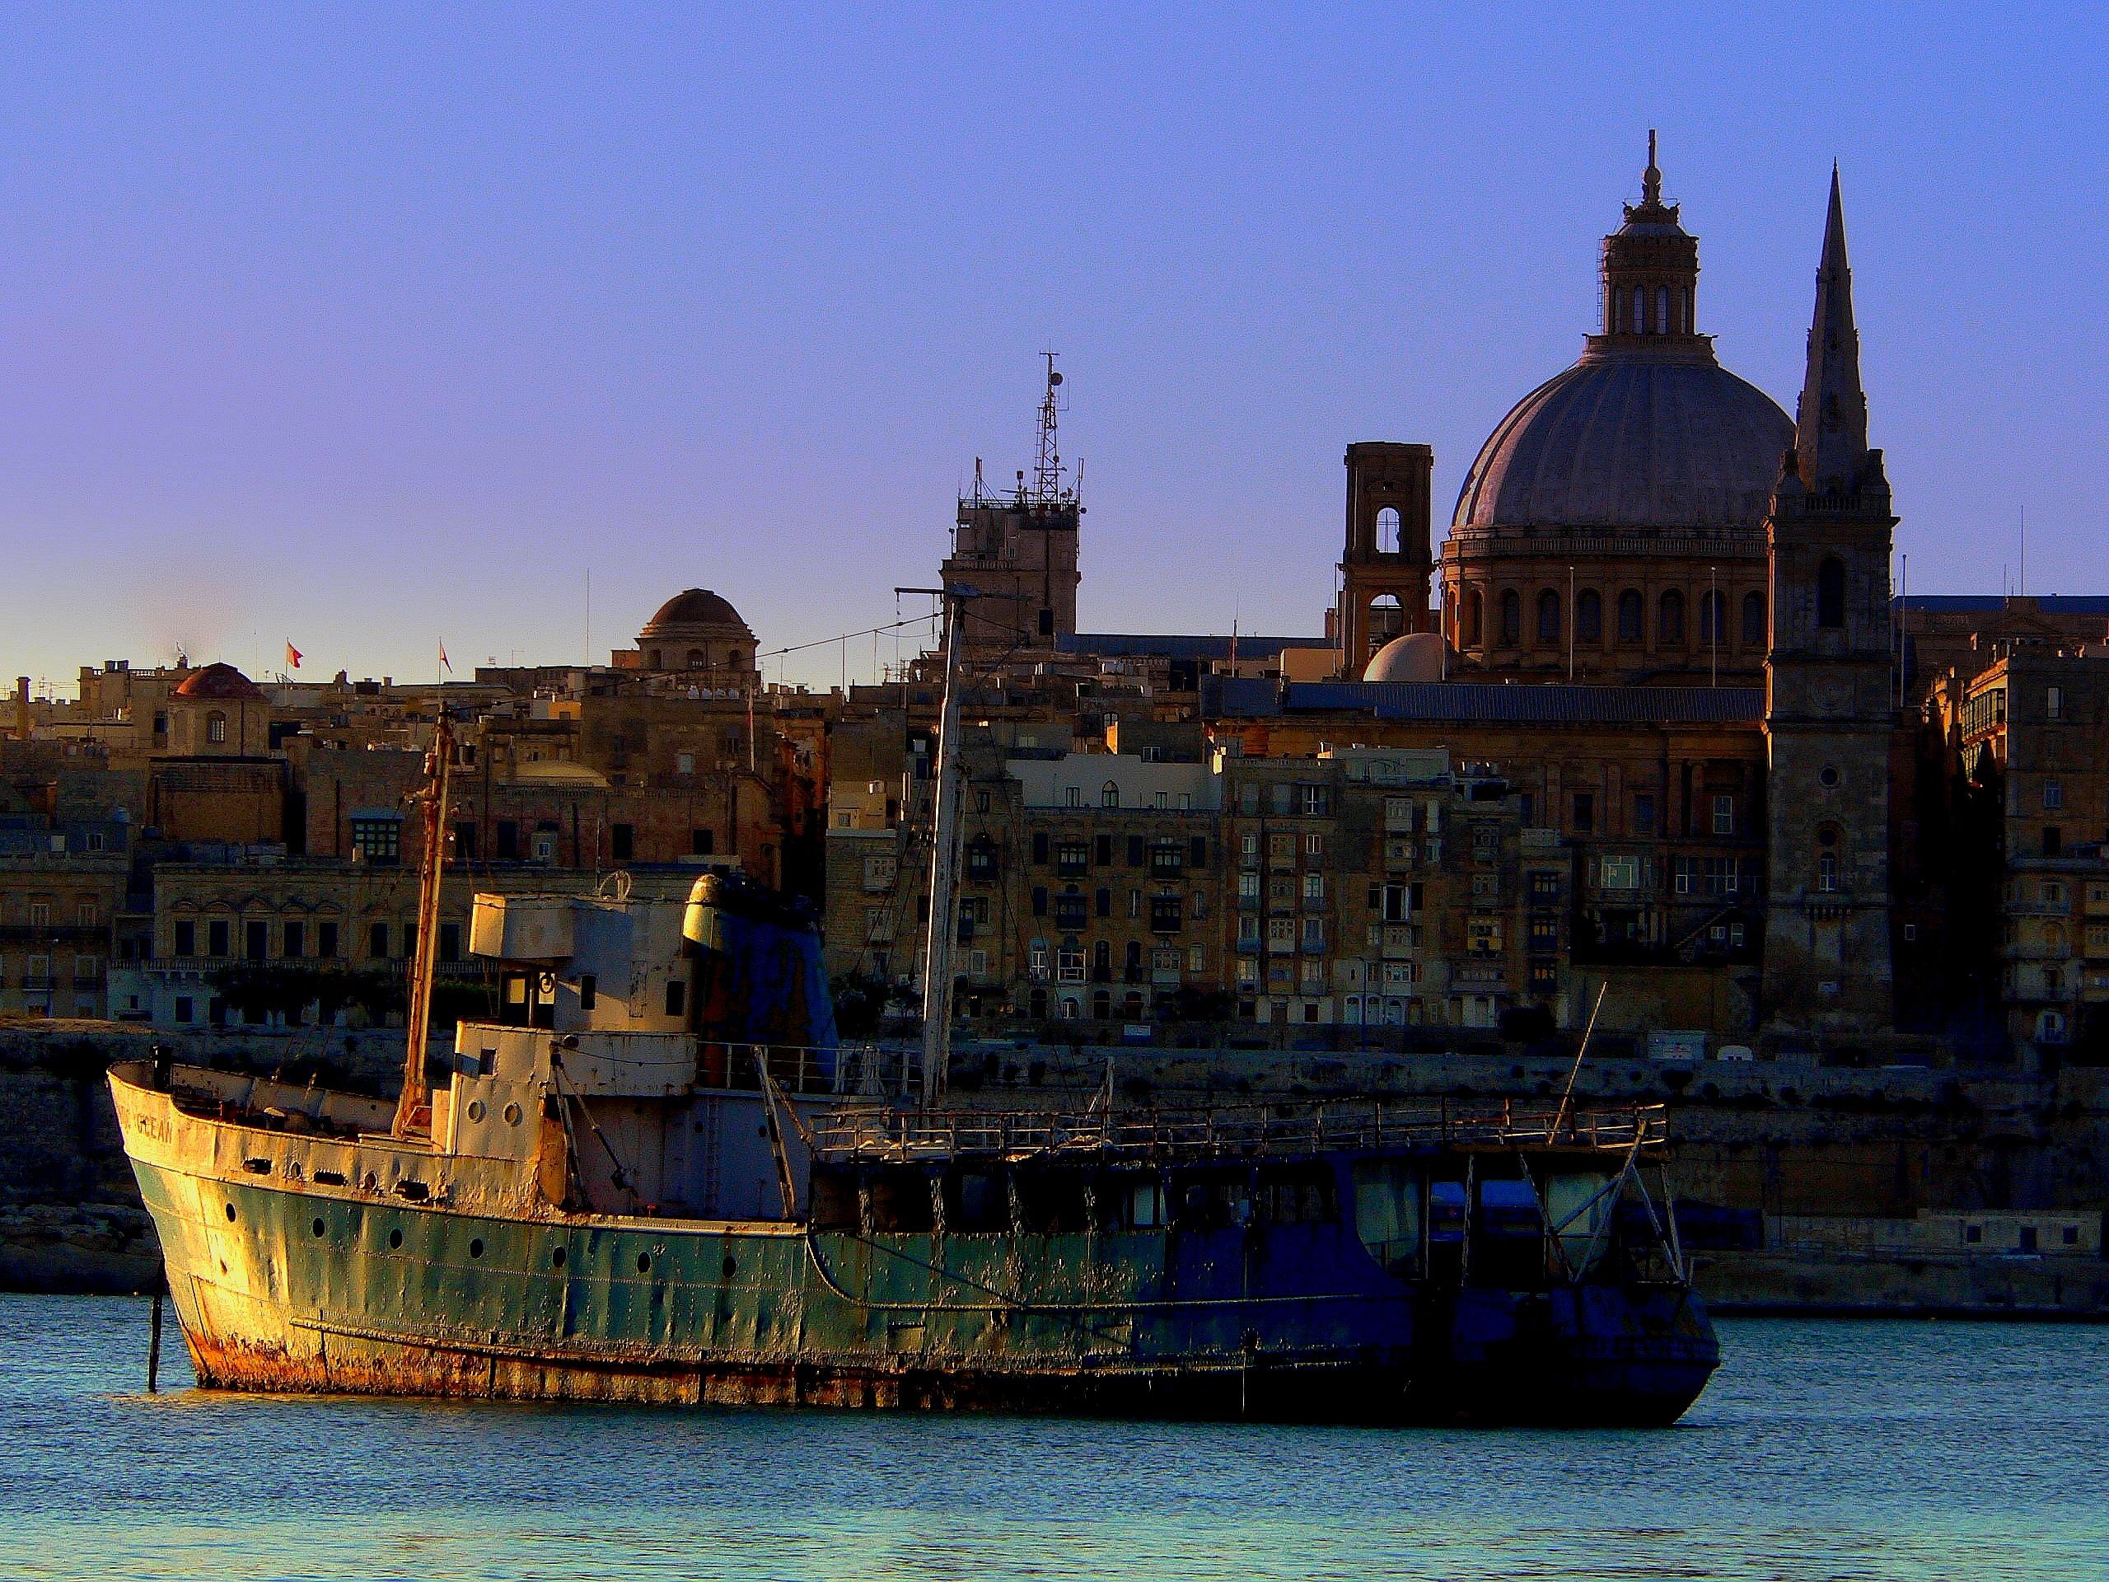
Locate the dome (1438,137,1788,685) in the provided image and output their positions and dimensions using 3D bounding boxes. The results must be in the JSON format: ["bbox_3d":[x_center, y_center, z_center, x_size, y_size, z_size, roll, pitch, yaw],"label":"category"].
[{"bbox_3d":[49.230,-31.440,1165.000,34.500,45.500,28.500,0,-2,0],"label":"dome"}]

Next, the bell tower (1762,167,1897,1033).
[{"bbox_3d":[61.010,-15.070,1110.000,10.200,68.500,10.200,0,-2,0],"label":"bell tower"}]

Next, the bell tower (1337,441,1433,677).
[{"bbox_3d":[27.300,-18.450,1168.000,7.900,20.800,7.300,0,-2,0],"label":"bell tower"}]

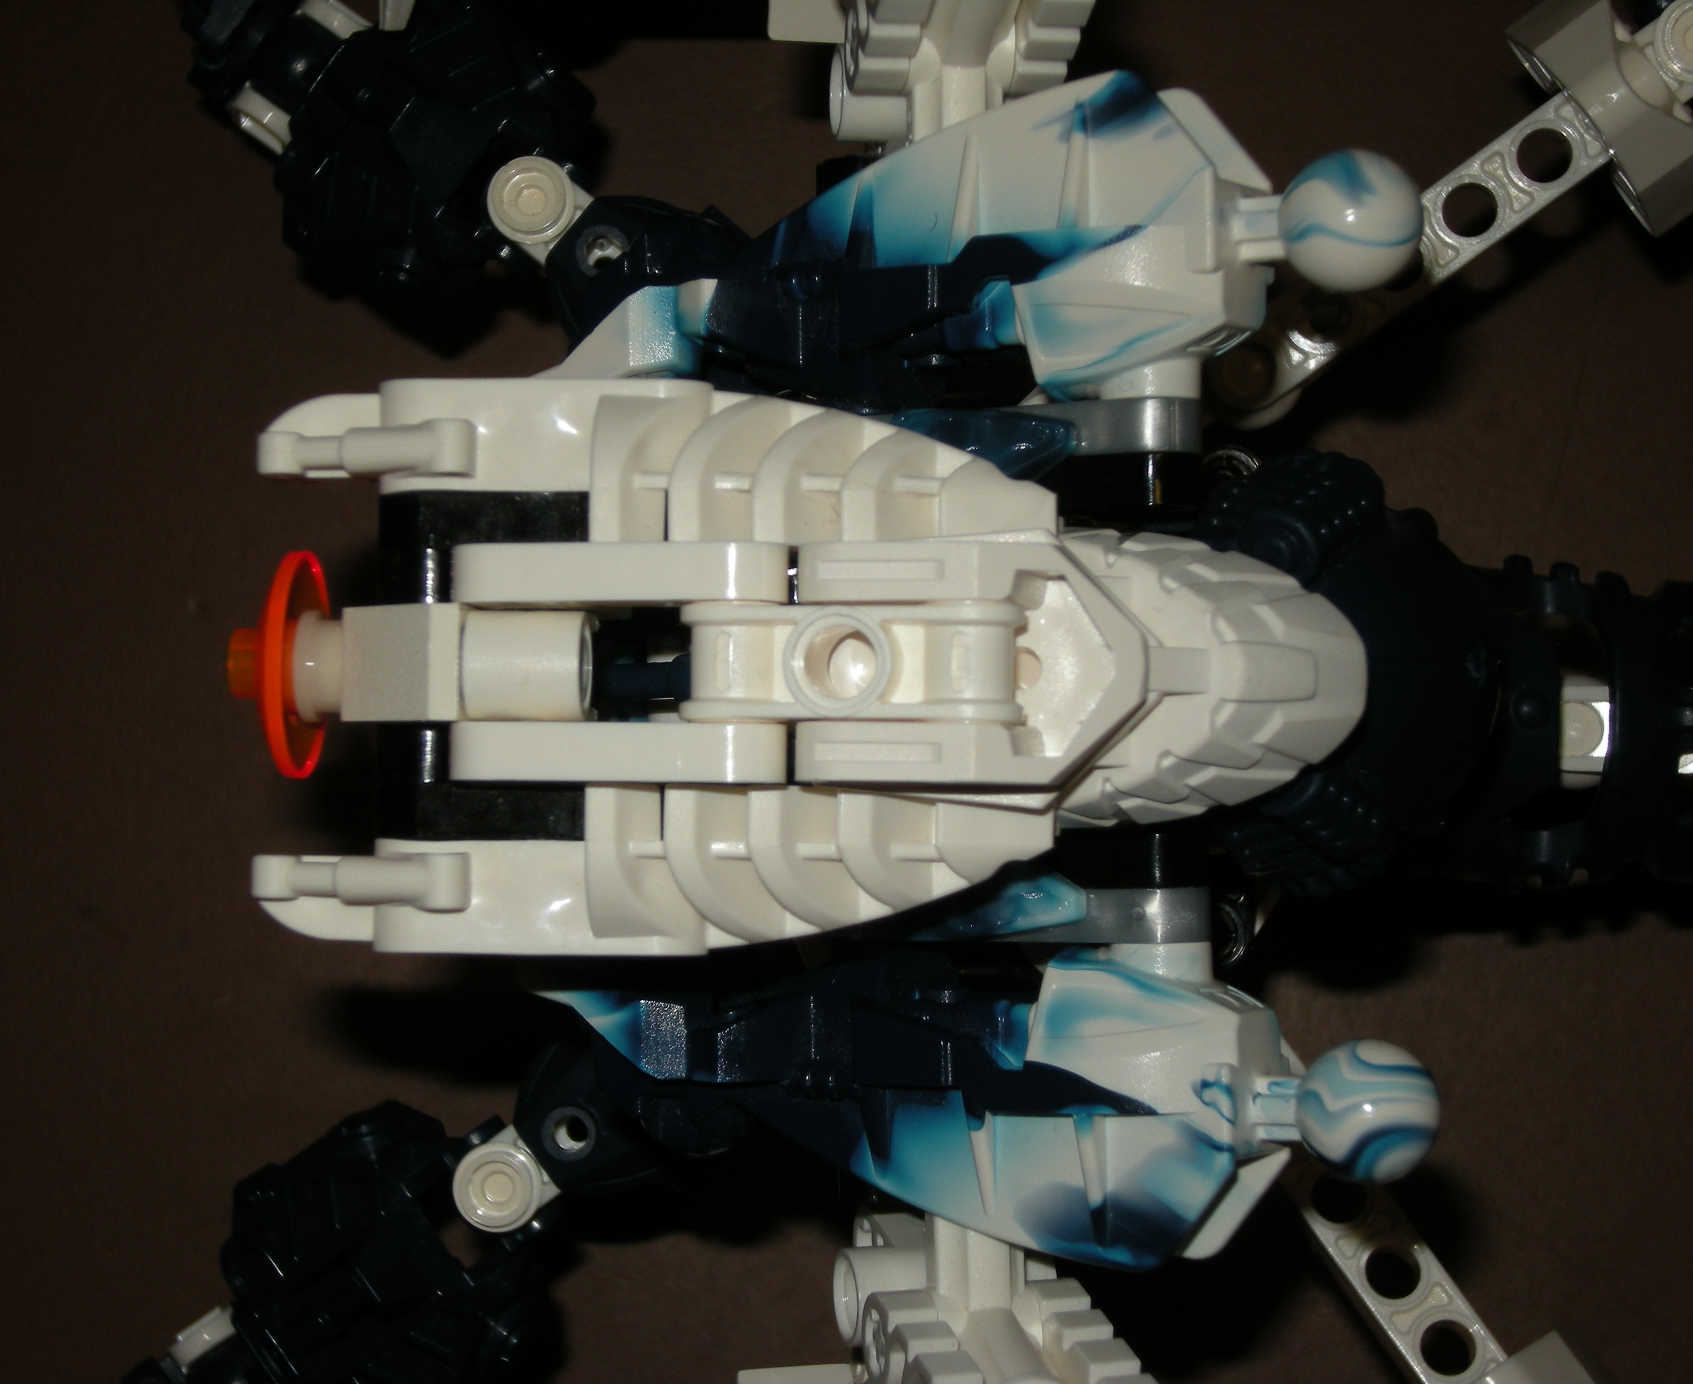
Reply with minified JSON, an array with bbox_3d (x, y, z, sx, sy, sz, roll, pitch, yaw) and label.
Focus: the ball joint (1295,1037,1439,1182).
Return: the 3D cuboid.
[{"bbox_3d":[0.037,0.030,0.332,0.010,0.010,0.010,0,90,0],"label":"ball joint"}]

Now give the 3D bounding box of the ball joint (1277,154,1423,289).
[{"bbox_3d":[0.036,-0.034,0.332,0.010,0.010,0.010,0,90,0],"label":"ball joint"}]

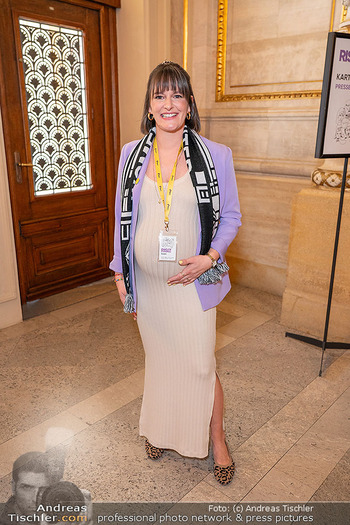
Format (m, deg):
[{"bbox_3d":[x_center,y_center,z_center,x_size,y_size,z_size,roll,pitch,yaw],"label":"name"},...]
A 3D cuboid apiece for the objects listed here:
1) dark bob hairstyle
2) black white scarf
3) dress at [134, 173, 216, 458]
[{"bbox_3d":[-0.014,-0.597,1.594,0.220,0.250,0.240,2,18,6],"label":"dark bob hairstyle"},{"bbox_3d":[0.003,-0.150,1.669,0.410,0.720,0.270,6,19,18],"label":"black white scarf"},{"bbox_3d":[-0.001,0.204,1.824,0.370,1.240,0.340,7,19,20],"label":"dress"}]

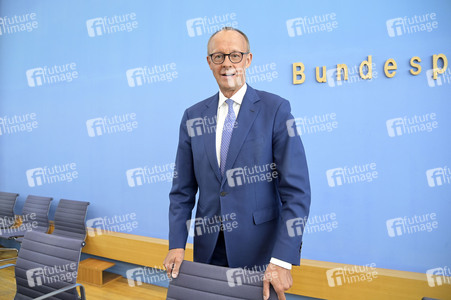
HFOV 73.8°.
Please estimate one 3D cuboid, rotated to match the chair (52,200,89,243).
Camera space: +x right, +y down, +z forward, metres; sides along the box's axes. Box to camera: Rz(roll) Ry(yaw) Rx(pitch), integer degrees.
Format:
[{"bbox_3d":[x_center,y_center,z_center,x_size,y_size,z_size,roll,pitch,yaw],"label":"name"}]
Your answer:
[{"bbox_3d":[-1.968,1.038,3.468,0.530,0.840,0.570,0,-1,24],"label":"chair"}]

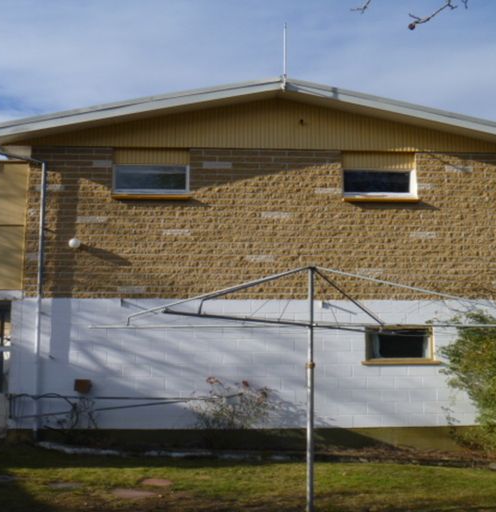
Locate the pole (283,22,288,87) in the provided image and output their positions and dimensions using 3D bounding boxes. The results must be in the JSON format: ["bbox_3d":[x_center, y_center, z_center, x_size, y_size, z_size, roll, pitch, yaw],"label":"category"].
[{"bbox_3d":[0.607,-3.289,12.247,0.050,1.140,0.050,0,-9,-4],"label":"pole"}]

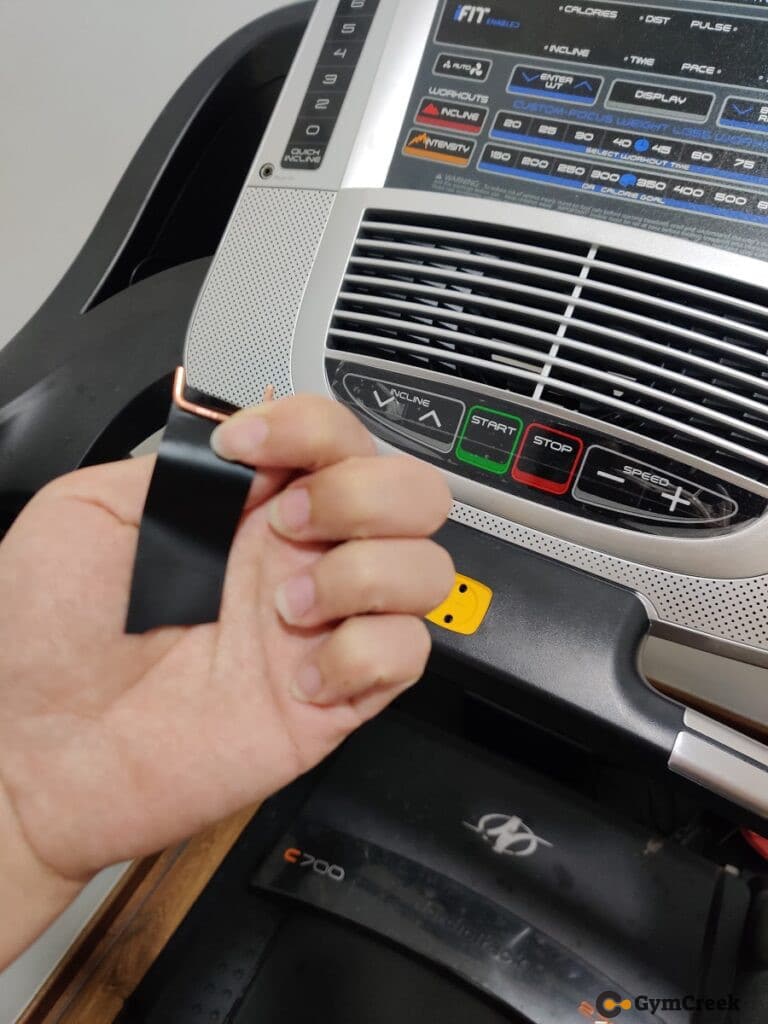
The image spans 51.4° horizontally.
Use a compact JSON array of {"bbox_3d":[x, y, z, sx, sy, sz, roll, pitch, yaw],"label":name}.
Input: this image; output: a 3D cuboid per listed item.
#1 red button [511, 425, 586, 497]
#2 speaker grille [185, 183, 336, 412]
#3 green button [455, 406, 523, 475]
[{"bbox_3d":[0.080,-0.026,0.391,0.030,0.029,0.005,22,5,21],"label":"red button"},{"bbox_3d":[-0.069,-0.122,0.468,0.087,0.010,0.147,22,91,21],"label":"speaker grille"},{"bbox_3d":[0.053,-0.037,0.402,0.029,0.029,0.005,22,5,21],"label":"green button"}]

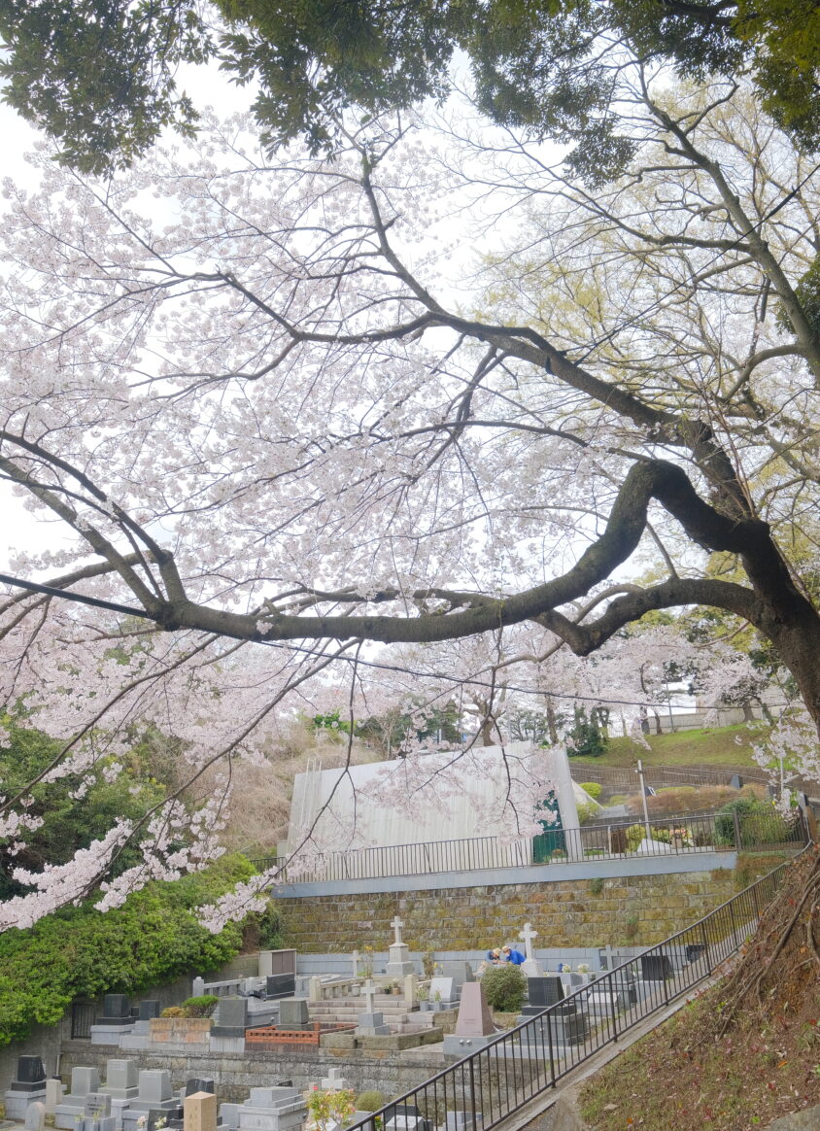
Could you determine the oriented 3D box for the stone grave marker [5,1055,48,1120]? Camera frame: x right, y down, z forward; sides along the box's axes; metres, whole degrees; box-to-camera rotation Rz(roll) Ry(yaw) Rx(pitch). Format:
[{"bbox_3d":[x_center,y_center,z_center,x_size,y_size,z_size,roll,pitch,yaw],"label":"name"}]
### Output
[{"bbox_3d":[-8.278,11.387,21.633,0.717,1.195,0.680,-14,-21,29],"label":"stone grave marker"}]

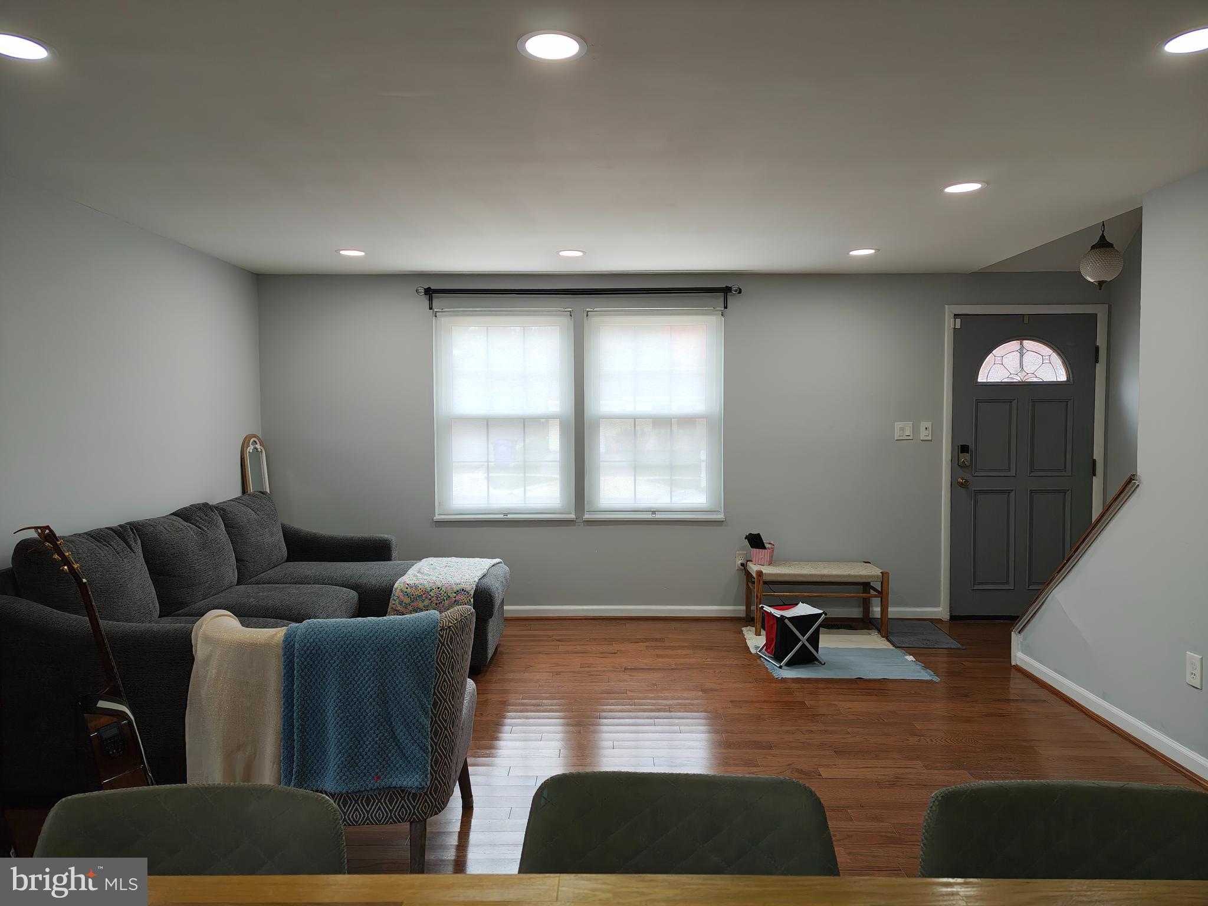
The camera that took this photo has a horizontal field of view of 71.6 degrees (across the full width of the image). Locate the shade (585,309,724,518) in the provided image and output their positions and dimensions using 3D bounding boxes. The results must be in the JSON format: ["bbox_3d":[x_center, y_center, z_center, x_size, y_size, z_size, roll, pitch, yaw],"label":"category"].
[{"bbox_3d":[0.330,-0.251,5.474,0.901,1.356,0.060,0,3,0],"label":"shade"}]

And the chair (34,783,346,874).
[{"bbox_3d":[-0.582,0.883,0.975,0.465,0.825,0.560,0,3,0],"label":"chair"}]

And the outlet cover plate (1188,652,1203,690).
[{"bbox_3d":[2.181,0.802,3.090,0.008,0.116,0.073,0,3,0],"label":"outlet cover plate"}]

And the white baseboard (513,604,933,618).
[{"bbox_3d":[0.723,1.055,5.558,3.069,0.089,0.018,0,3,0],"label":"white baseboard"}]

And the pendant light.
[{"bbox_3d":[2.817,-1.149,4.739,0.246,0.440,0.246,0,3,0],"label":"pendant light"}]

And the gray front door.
[{"bbox_3d":[2.764,0.087,5.513,0.938,2.009,0.055,0,3,0],"label":"gray front door"}]

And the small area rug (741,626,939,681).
[{"bbox_3d":[1.295,1.123,4.764,0.820,0.012,1.030,0,3,0],"label":"small area rug"}]

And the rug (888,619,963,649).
[{"bbox_3d":[1.934,1.117,5.218,0.382,0.010,0.687,0,3,0],"label":"rug"}]

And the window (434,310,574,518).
[{"bbox_3d":[-0.652,-0.249,5.460,0.918,1.360,0.100,0,3,0],"label":"window"}]

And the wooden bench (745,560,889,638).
[{"bbox_3d":[1.325,0.906,5.249,0.810,0.400,0.420,0,3,0],"label":"wooden bench"}]

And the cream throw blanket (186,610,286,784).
[{"bbox_3d":[-1.015,0.662,2.330,0.255,0.480,0.230,0,3,0],"label":"cream throw blanket"}]

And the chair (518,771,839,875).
[{"bbox_3d":[0.100,0.933,1.072,0.500,0.840,0.570,0,3,3],"label":"chair"}]

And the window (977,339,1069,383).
[{"bbox_3d":[2.742,-0.600,5.475,0.605,0.292,0.040,0,3,0],"label":"window"}]

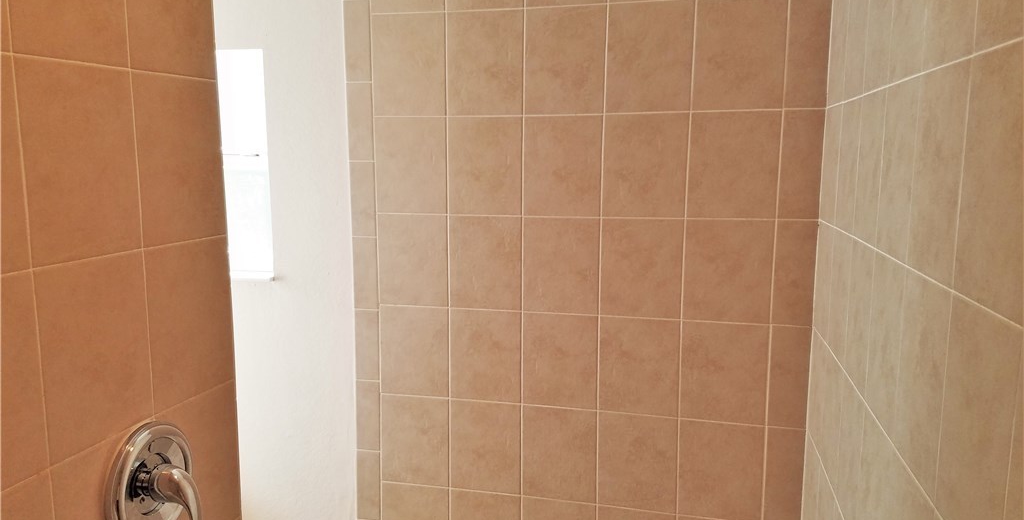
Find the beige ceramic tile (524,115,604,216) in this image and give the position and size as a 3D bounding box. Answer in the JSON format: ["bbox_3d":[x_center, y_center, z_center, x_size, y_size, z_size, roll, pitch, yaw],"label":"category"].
[{"bbox_3d":[0.129,-0.234,1.929,0.201,0.251,0.009,2,8,14],"label":"beige ceramic tile"}]

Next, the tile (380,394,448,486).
[{"bbox_3d":[-0.266,0.501,2.133,0.201,0.251,0.009,2,8,14],"label":"tile"}]

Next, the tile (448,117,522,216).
[{"bbox_3d":[-0.067,-0.238,1.957,0.200,0.250,0.010,2,8,14],"label":"tile"}]

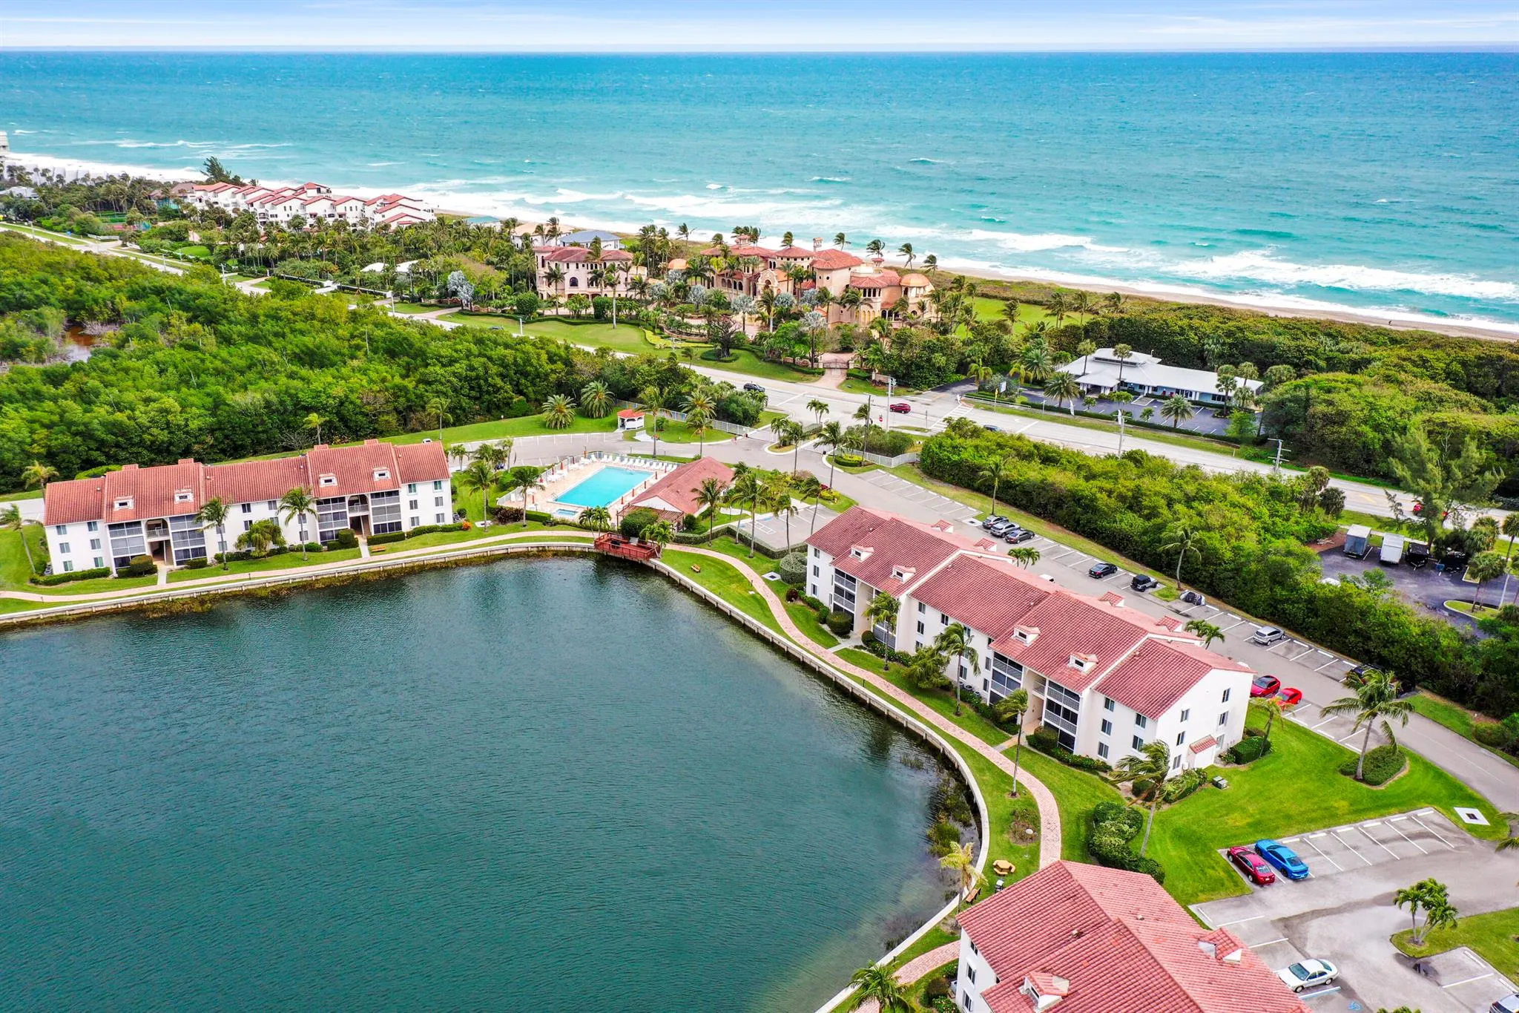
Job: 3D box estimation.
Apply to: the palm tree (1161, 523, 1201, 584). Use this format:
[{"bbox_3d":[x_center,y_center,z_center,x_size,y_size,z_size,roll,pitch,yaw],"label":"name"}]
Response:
[{"bbox_3d":[55.404,6.674,156.238,5.276,9.175,5.012,0,21,0],"label":"palm tree"}]

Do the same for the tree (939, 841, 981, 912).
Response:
[{"bbox_3d":[16.565,30.879,96.760,3.923,7.229,3.727,0,21,0],"label":"tree"}]

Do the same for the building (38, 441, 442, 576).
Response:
[{"bbox_3d":[-76.020,-1.683,180.006,55.300,12.500,17.600,-8,23,-20],"label":"building"}]

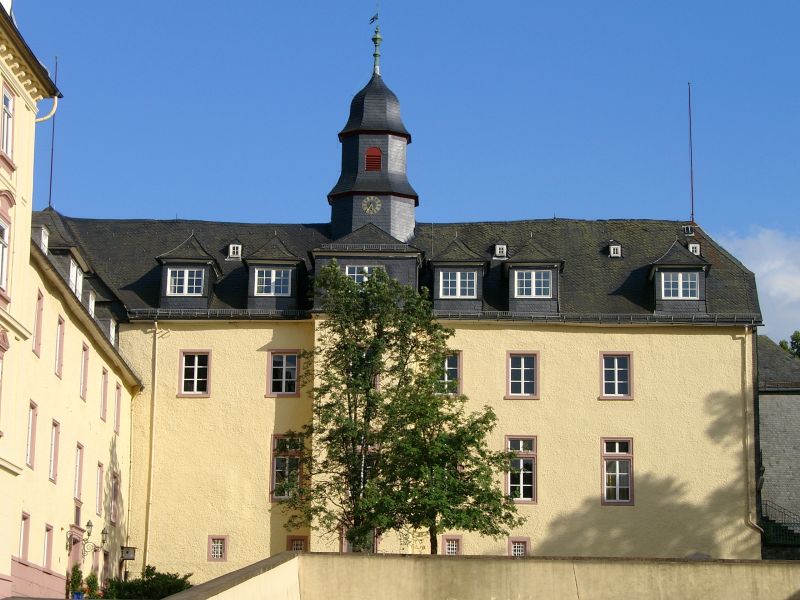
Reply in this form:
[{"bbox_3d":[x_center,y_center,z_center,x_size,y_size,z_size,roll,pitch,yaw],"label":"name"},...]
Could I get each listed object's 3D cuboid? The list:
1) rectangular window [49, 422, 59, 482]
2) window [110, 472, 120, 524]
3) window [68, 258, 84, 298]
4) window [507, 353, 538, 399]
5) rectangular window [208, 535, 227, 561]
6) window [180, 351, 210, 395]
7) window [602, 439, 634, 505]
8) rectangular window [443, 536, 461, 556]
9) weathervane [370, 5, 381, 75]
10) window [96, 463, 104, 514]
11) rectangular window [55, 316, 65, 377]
[{"bbox_3d":[-11.023,4.825,57.184,0.200,1.950,1.150,0,-13,0],"label":"rectangular window"},{"bbox_3d":[-11.541,8.032,72.470,0.250,2.070,1.300,1,-13,0],"label":"window"},{"bbox_3d":[-11.941,-0.692,66.323,0.400,1.170,2.450,1,-13,0],"label":"window"},{"bbox_3d":[5.213,3.223,76.355,1.407,2.085,0.250,0,-13,2],"label":"window"},{"bbox_3d":[-7.247,9.904,71.794,0.770,1.030,0.200,0,-13,1],"label":"rectangular window"},{"bbox_3d":[-8.698,3.155,76.770,1.366,2.053,0.250,0,-13,2],"label":"window"},{"bbox_3d":[8.736,6.901,72.370,1.290,2.720,0.200,0,-13,1],"label":"window"},{"bbox_3d":[2.077,9.913,71.713,0.770,1.000,0.200,0,-13,1],"label":"rectangular window"},{"bbox_3d":[-1.131,-12.302,84.914,0.500,3.447,0.350,0,-13,2],"label":"weathervane"},{"bbox_3d":[-11.006,6.922,65.740,0.200,1.930,1.100,0,-13,0],"label":"window"},{"bbox_3d":[-10.991,1.528,57.973,0.200,1.930,1.150,0,-13,0],"label":"rectangular window"}]

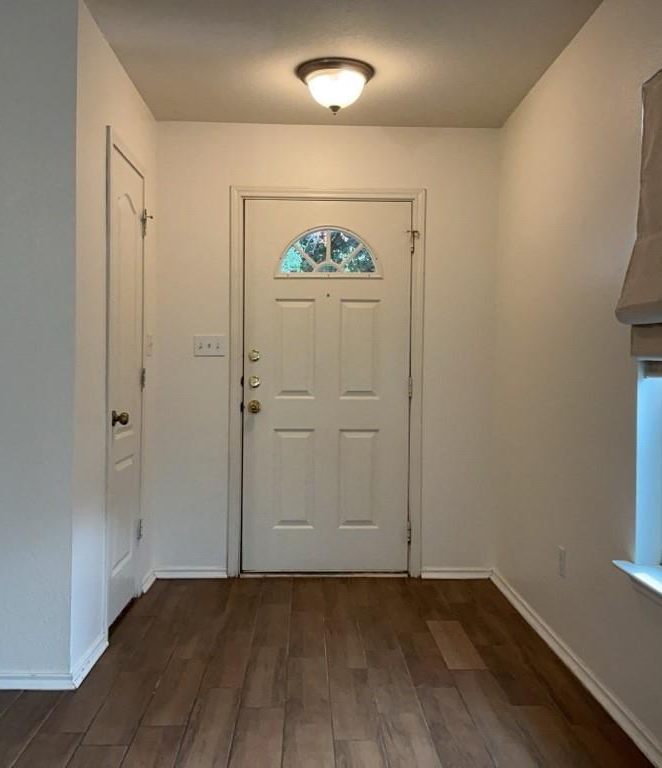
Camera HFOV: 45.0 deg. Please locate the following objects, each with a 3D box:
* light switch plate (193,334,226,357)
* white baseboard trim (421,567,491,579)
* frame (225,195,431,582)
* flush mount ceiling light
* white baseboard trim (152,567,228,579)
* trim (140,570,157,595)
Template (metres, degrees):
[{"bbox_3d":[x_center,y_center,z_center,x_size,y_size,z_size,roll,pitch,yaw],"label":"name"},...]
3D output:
[{"bbox_3d":[-0.656,-0.203,4.322,0.163,0.115,0.008,1,1,-2],"label":"light switch plate"},{"bbox_3d":[0.698,1.036,4.377,0.403,0.064,0.015,1,1,-2],"label":"white baseboard trim"},{"bbox_3d":[-0.022,-0.001,4.374,1.059,2.123,0.090,1,1,-2],"label":"frame"},{"bbox_3d":[0.017,-1.294,3.560,0.352,0.189,0.352,1,1,-2],"label":"flush mount ceiling light"},{"bbox_3d":[-0.763,1.020,4.336,0.399,0.064,0.015,1,1,-2],"label":"white baseboard trim"},{"bbox_3d":[-0.951,1.021,4.174,0.015,0.064,0.329,1,1,-2],"label":"trim"}]

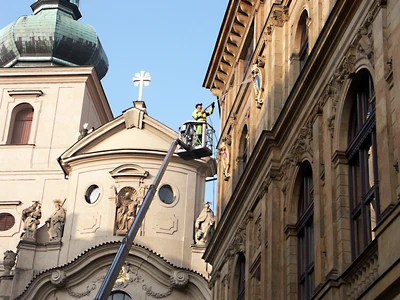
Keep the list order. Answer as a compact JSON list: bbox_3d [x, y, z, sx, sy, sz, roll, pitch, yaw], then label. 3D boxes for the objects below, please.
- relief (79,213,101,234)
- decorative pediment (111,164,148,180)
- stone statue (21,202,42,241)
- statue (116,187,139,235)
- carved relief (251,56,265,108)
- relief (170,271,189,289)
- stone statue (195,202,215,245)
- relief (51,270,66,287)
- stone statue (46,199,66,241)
[{"bbox_3d":[-6.035,4.015,46.716,1.130,1.170,0.120,-6,-29,17],"label":"relief"},{"bbox_3d":[-3.880,1.232,47.295,2.070,0.720,0.500,-1,-28,8],"label":"decorative pediment"},{"bbox_3d":[-9.413,3.990,47.947,1.000,2.250,0.750,-1,-28,8],"label":"stone statue"},{"bbox_3d":[-3.942,3.316,46.623,1.100,2.650,0.500,-1,-28,8],"label":"statue"},{"bbox_3d":[2.090,-2.473,31.196,0.350,2.050,1.050,7,-28,-7],"label":"carved relief"},{"bbox_3d":[-1.047,6.639,43.843,0.850,0.800,0.500,-1,-28,8],"label":"relief"},{"bbox_3d":[0.307,4.035,46.845,1.050,2.300,0.750,-2,-29,10],"label":"stone statue"},{"bbox_3d":[-7.397,6.721,44.721,0.750,0.750,0.500,-3,-29,12],"label":"relief"},{"bbox_3d":[-7.980,3.911,47.670,0.950,2.350,0.750,-5,-29,15],"label":"stone statue"}]

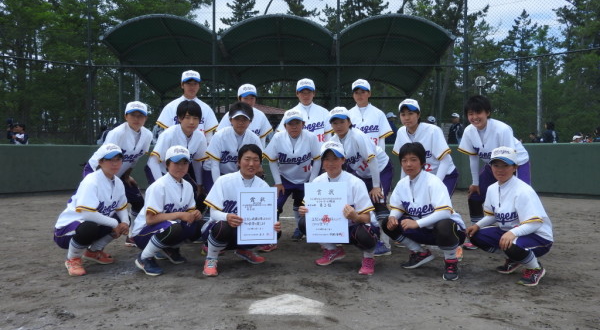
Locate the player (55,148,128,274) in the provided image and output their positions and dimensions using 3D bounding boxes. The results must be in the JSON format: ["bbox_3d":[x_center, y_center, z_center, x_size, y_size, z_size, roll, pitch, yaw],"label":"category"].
[{"bbox_3d":[-1.649,0.334,4.132,0.520,0.970,0.660,-1,2,-38],"label":"player"}]

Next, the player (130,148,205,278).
[{"bbox_3d":[-1.043,0.335,4.094,0.520,0.970,0.680,-2,2,-38],"label":"player"}]

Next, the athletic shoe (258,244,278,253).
[{"bbox_3d":[-0.306,0.740,4.905,0.260,0.110,0.100,2,2,45],"label":"athletic shoe"}]

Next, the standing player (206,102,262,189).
[{"bbox_3d":[-0.597,0.116,4.886,0.600,1.360,0.750,0,2,-15],"label":"standing player"}]

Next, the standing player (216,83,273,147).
[{"bbox_3d":[-0.587,-0.028,5.502,0.550,1.610,0.320,0,2,-3],"label":"standing player"}]

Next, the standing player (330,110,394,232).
[{"bbox_3d":[0.571,0.142,4.827,0.550,1.310,0.730,1,2,28],"label":"standing player"}]

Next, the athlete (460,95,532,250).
[{"bbox_3d":[1.759,0.098,4.726,0.530,1.400,0.680,2,2,38],"label":"athlete"}]

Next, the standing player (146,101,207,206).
[{"bbox_3d":[-1.043,0.143,4.427,0.520,1.330,0.620,-1,2,-25],"label":"standing player"}]

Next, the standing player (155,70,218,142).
[{"bbox_3d":[-1.183,-0.091,5.420,0.580,1.740,0.330,0,2,-5],"label":"standing player"}]

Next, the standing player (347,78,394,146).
[{"bbox_3d":[0.664,-0.048,5.351,0.520,1.650,0.330,0,2,8],"label":"standing player"}]

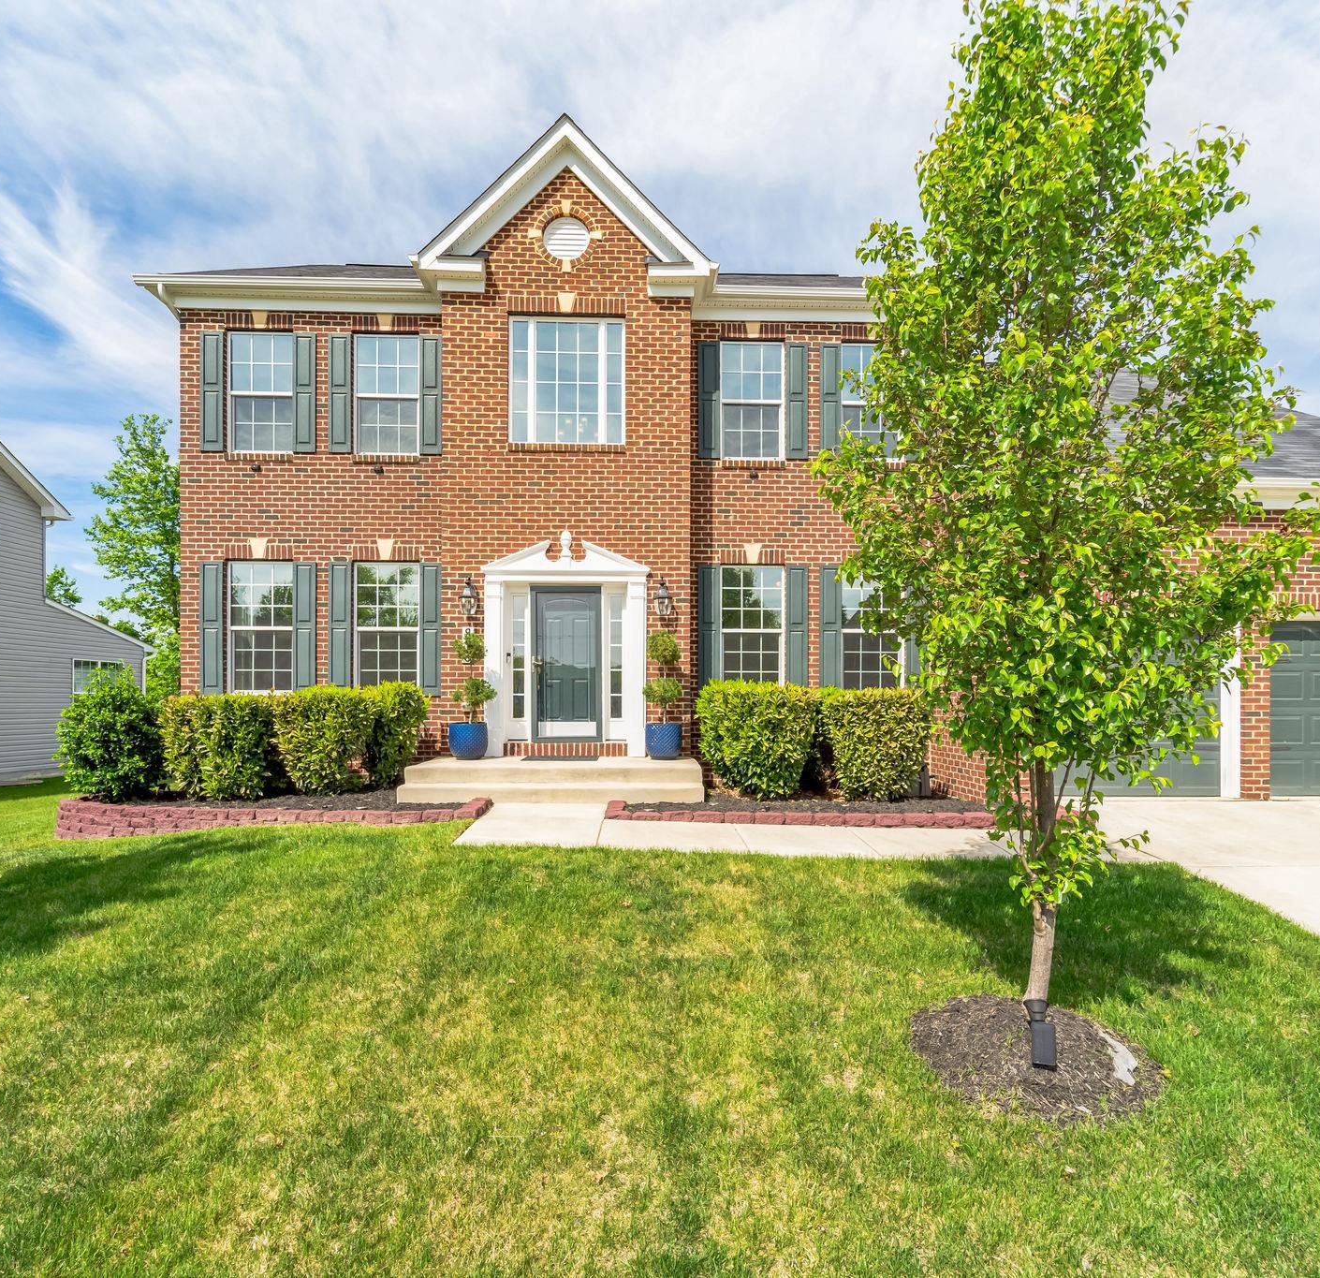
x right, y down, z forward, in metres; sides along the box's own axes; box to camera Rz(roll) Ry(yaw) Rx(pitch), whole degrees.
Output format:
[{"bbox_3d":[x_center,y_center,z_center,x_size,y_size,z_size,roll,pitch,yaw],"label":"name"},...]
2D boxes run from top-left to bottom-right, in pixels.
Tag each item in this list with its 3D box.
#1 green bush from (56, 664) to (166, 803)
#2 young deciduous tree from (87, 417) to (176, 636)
[{"bbox_3d":[-6.200,1.060,8.400,1.220,1.500,1.200,0,-2,-2],"label":"green bush"},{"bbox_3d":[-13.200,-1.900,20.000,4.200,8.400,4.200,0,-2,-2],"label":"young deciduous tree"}]

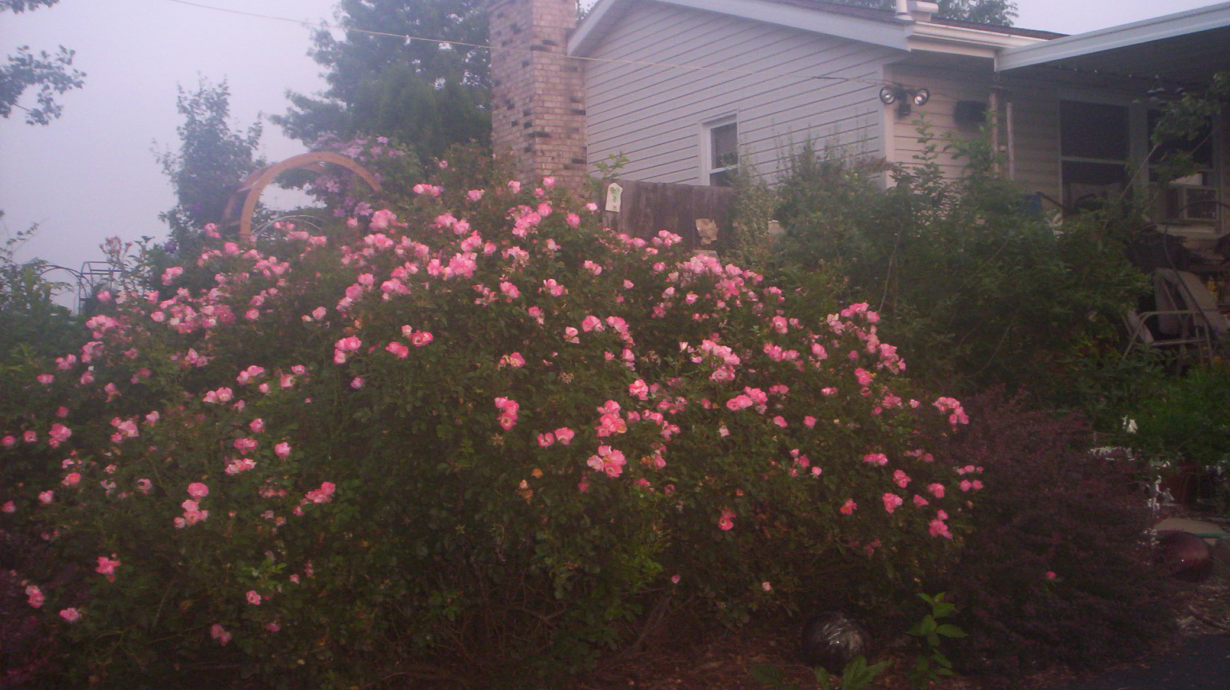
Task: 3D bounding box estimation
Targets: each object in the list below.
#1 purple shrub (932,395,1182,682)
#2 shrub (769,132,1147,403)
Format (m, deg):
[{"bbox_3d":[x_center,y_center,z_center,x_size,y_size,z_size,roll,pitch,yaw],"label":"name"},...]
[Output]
[{"bbox_3d":[1.560,0.600,4.700,0.980,0.900,0.950,-2,0,18],"label":"purple shrub"},{"bbox_3d":[1.990,-0.330,7.600,2.250,1.820,1.900,-2,0,15],"label":"shrub"}]

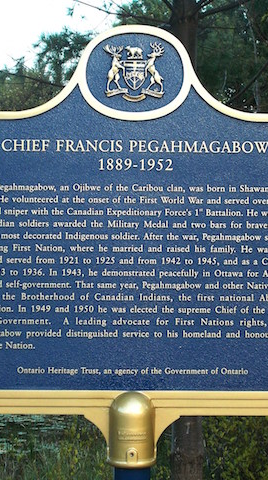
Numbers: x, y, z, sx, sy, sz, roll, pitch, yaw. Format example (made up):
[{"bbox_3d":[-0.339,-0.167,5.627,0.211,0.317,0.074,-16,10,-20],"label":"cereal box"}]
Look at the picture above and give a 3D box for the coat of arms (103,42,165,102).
[{"bbox_3d":[0.000,-0.409,2.613,0.150,0.147,0.025,0,-2,-2],"label":"coat of arms"}]

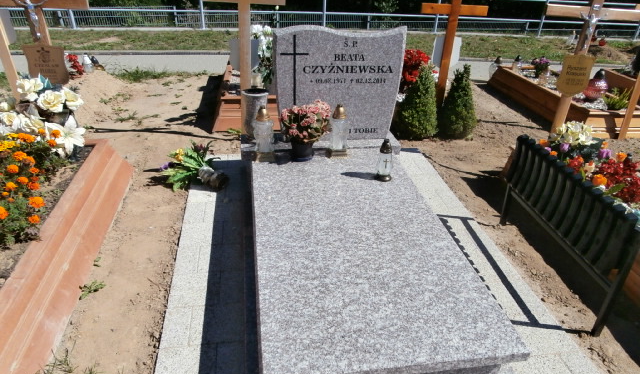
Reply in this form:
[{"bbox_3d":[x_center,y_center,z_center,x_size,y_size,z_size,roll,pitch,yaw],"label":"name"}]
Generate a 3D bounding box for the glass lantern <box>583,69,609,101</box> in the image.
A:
[{"bbox_3d":[2.497,-0.919,3.964,0.220,0.259,0.220,-2,30,-9],"label":"glass lantern"}]

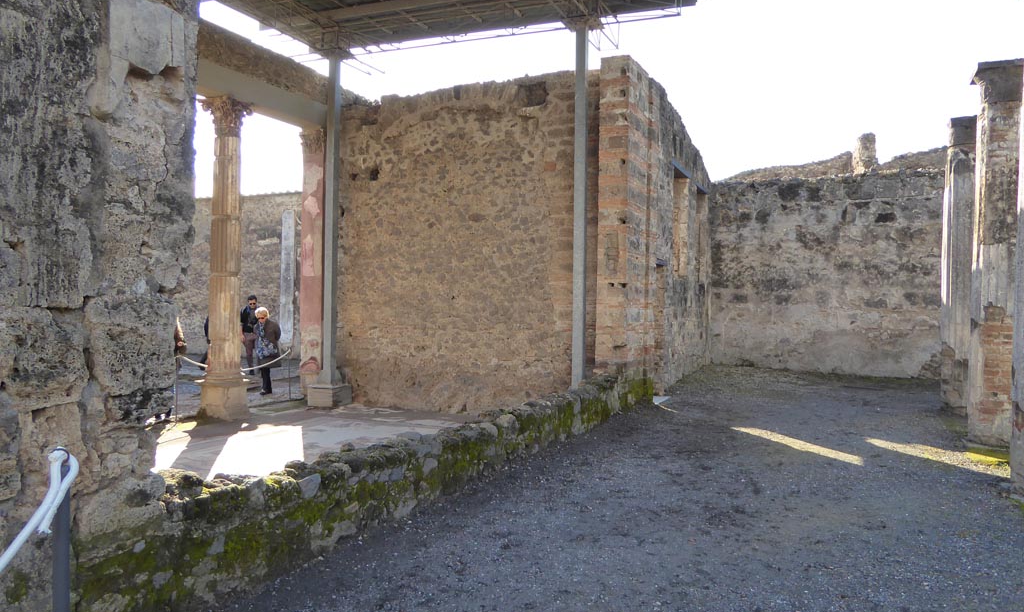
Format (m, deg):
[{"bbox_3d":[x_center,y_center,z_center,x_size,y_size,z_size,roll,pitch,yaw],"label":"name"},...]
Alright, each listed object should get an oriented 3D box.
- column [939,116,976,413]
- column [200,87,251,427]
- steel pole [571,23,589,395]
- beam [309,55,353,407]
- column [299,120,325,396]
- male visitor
[{"bbox_3d":[6.711,-0.611,10.600,0.480,4.421,0.480,1,0,25],"label":"column"},{"bbox_3d":[-4.116,-0.708,10.200,0.520,4.590,0.520,1,0,25],"label":"column"},{"bbox_3d":[0.923,-1.223,9.750,0.160,5.217,0.160,1,0,25],"label":"steel pole"},{"bbox_3d":[-2.940,-1.237,11.550,0.470,5.692,0.470,1,0,25],"label":"beam"},{"bbox_3d":[-3.293,-0.709,11.900,0.430,4.581,0.410,1,0,25],"label":"column"},{"bbox_3d":[-5.635,0.630,15.300,0.500,1.735,0.320,1,0,-16],"label":"male visitor"}]

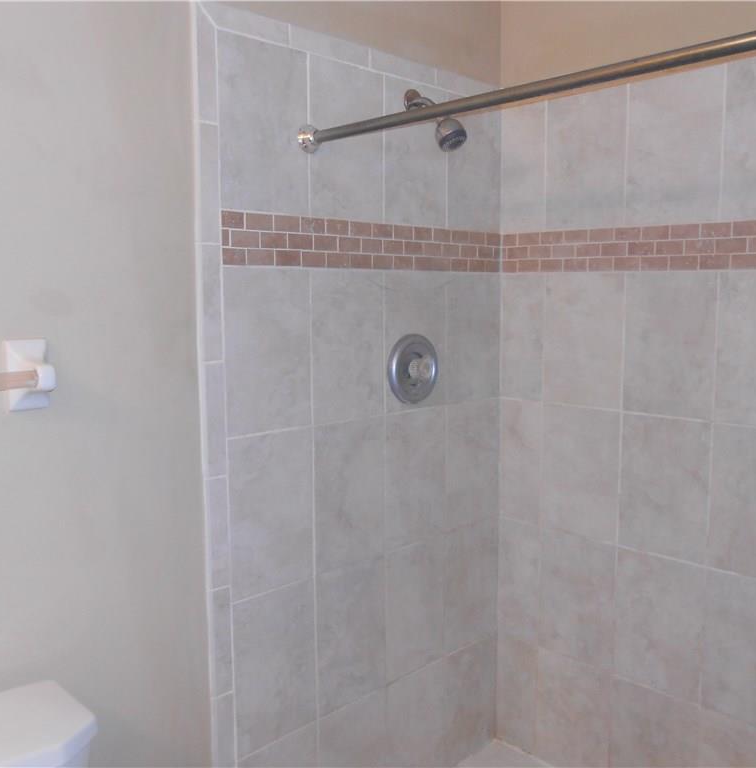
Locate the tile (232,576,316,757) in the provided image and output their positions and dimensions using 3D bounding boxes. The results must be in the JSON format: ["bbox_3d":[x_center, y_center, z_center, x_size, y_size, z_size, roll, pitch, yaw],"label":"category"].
[{"bbox_3d":[-0.206,0.562,1.535,0.201,0.310,0.010,-6,9,-44],"label":"tile"}]

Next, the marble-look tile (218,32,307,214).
[{"bbox_3d":[-0.214,-0.483,1.455,0.205,0.316,0.010,-6,9,-44],"label":"marble-look tile"}]

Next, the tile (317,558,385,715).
[{"bbox_3d":[-0.057,0.535,1.649,0.199,0.304,0.009,-6,9,-44],"label":"tile"}]

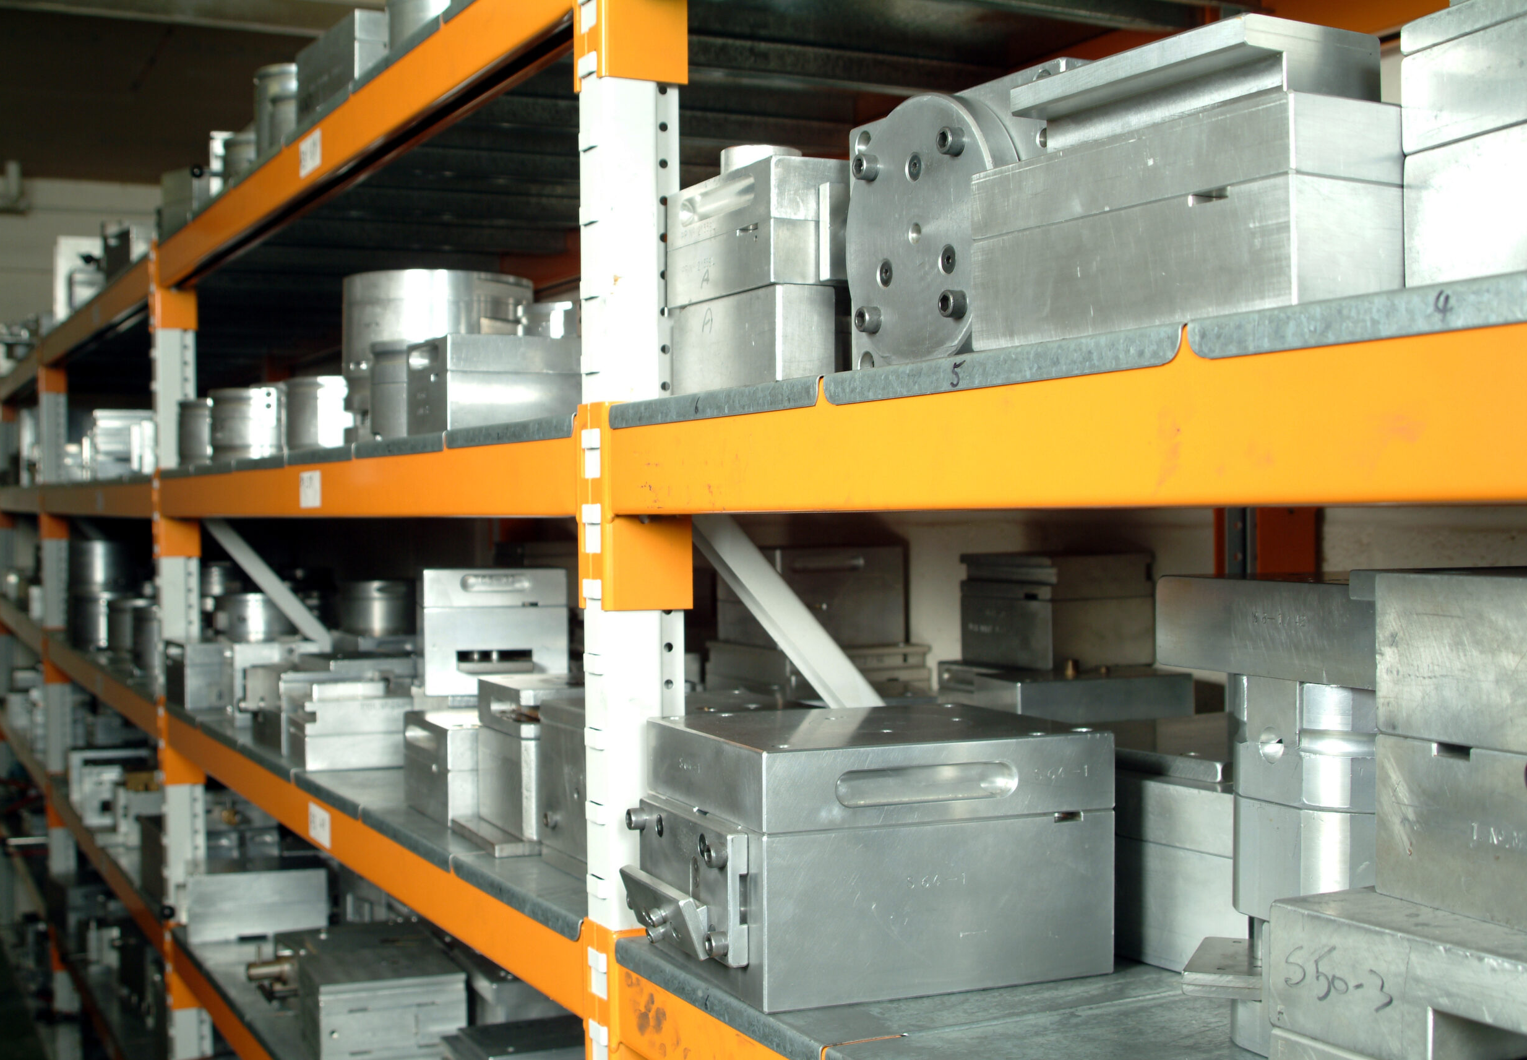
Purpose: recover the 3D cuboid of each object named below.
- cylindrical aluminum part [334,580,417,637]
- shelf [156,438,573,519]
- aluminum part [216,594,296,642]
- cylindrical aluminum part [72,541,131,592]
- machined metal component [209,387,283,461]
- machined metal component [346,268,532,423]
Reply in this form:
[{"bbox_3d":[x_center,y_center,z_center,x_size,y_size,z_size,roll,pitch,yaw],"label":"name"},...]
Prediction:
[{"bbox_3d":[-0.534,0.107,2.551,0.107,0.072,0.107,0,1,0],"label":"cylindrical aluminum part"},{"bbox_3d":[-0.500,-0.045,2.047,0.046,0.066,1.740,-1,1,-27],"label":"shelf"},{"bbox_3d":[-0.920,0.158,3.352,0.143,0.083,0.143,-1,1,-27],"label":"aluminum part"},{"bbox_3d":[-1.461,0.080,4.081,0.126,0.108,0.126,-1,1,-27],"label":"cylindrical aluminum part"},{"bbox_3d":[-0.727,-0.145,2.599,0.099,0.103,0.099,-1,1,-27],"label":"machined metal component"},{"bbox_3d":[-0.396,-0.197,2.251,0.226,0.210,0.226,-1,1,-27],"label":"machined metal component"}]

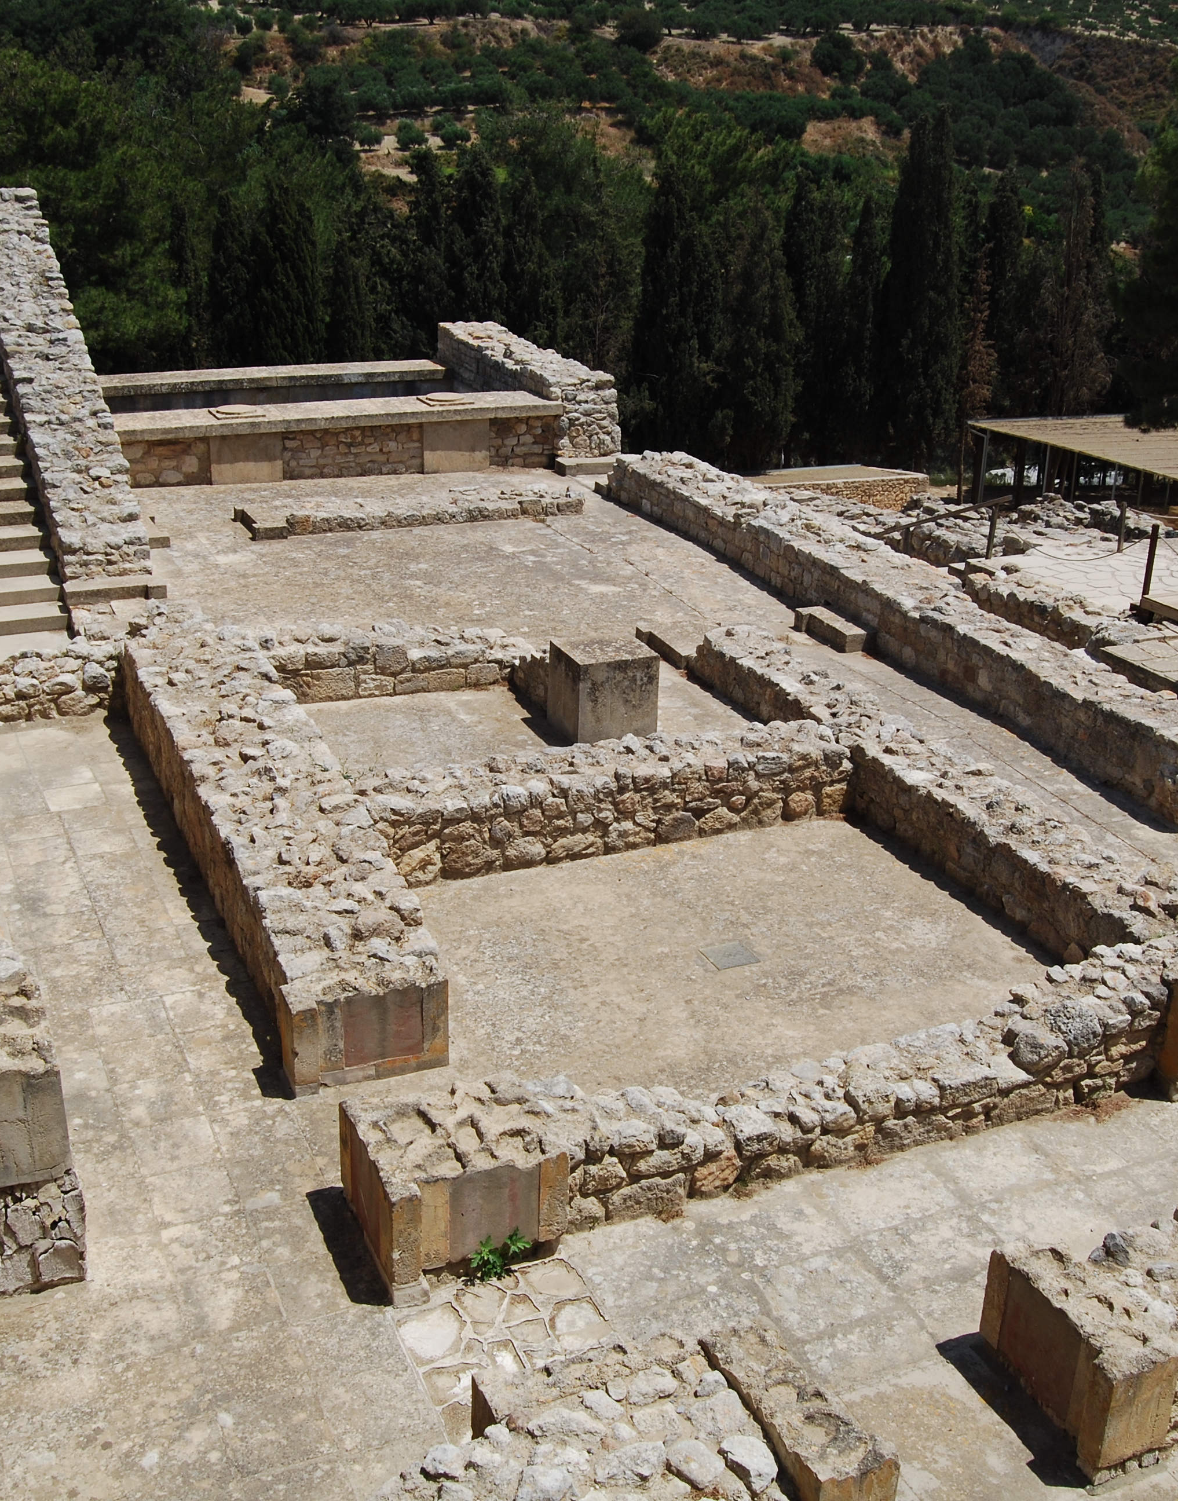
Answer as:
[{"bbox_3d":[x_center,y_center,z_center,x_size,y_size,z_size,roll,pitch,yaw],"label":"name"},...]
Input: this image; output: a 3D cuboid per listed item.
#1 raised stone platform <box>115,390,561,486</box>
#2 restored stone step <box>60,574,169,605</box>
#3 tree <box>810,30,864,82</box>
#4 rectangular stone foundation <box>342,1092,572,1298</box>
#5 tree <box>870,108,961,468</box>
[{"bbox_3d":[-4.142,-4.808,26.061,7.448,0.882,1.593,-8,22,-21],"label":"raised stone platform"},{"bbox_3d":[-5.356,-1.809,18.916,1.075,0.132,0.588,-8,22,-22],"label":"restored stone step"},{"bbox_3d":[35.065,-98.215,238.169,7.434,7.679,7.434,0,20,0],"label":"tree"},{"bbox_3d":[-0.644,2.028,7.965,0.852,0.524,0.880,-8,22,-21],"label":"rectangular stone foundation"},{"bbox_3d":[9.116,-12.584,46.477,2.348,9.629,2.348,0,20,0],"label":"tree"}]

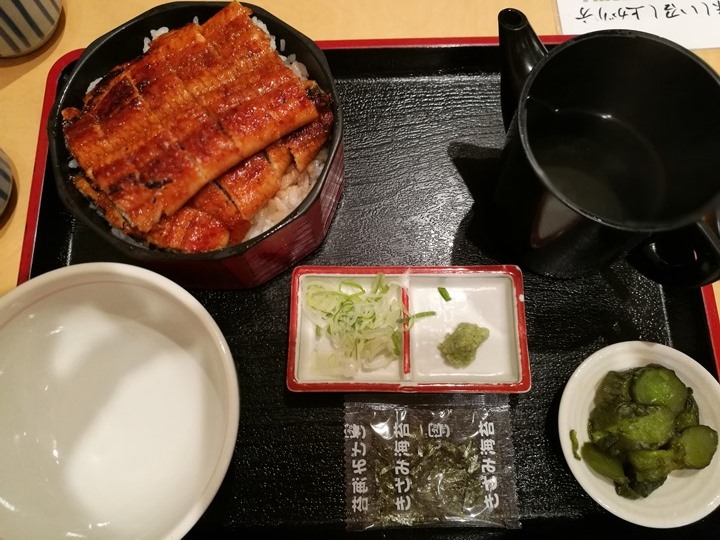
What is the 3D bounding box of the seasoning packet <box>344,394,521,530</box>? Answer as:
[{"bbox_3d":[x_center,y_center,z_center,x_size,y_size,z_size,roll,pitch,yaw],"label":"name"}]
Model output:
[{"bbox_3d":[0.038,0.103,0.303,0.092,0.012,0.071,-1,74,0],"label":"seasoning packet"}]

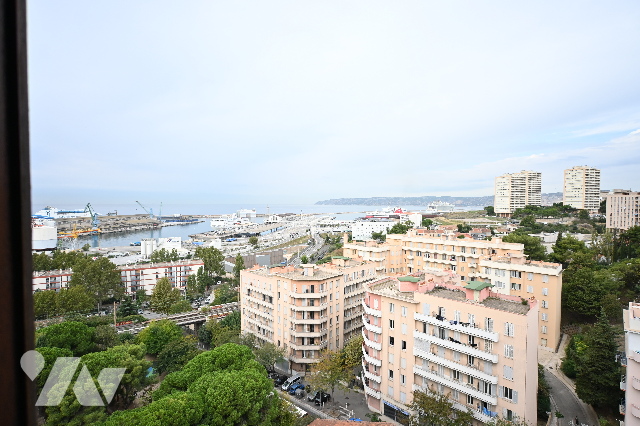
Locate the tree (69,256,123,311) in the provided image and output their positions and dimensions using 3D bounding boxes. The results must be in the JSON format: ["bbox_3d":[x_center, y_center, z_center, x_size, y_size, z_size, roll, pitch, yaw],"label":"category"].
[{"bbox_3d":[-92.664,28.687,132.000,18.800,20.500,18.300,-1,2,-35],"label":"tree"}]

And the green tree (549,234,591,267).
[{"bbox_3d":[86.599,13.363,111.000,12.000,13.000,11.800,1,2,38],"label":"green tree"}]

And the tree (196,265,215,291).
[{"bbox_3d":[-54.780,31.340,153.000,7.300,12.500,7.300,0,2,0],"label":"tree"}]

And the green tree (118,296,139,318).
[{"bbox_3d":[-72.504,35.764,121.214,6.683,8.305,6.683,-1,2,-31],"label":"green tree"}]

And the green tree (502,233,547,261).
[{"bbox_3d":[74.178,12.695,116.000,13.700,13.000,13.200,1,2,33],"label":"green tree"}]

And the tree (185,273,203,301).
[{"bbox_3d":[-58.363,33.925,147.168,7.042,12.710,7.042,-1,2,-22],"label":"tree"}]

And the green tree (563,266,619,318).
[{"bbox_3d":[74.720,22.120,89.000,12.300,14.000,12.300,0,2,0],"label":"green tree"}]

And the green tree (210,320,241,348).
[{"bbox_3d":[-24.560,32.050,84.000,7.400,8.200,7.400,0,2,0],"label":"green tree"}]

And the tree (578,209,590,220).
[{"bbox_3d":[239.850,1.630,290.000,8.800,10.000,8.800,0,2,0],"label":"tree"}]

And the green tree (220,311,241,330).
[{"bbox_3d":[-26.027,31.698,93.000,6.300,7.000,6.300,0,2,-16],"label":"green tree"}]

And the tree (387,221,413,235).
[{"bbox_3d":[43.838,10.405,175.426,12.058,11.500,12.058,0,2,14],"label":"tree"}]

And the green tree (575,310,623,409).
[{"bbox_3d":[47.250,24.280,53.970,6.100,16.000,6.100,2,2,42],"label":"green tree"}]

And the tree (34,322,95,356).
[{"bbox_3d":[-63.035,31.957,79.070,11.884,10.629,11.884,-1,2,-39],"label":"tree"}]

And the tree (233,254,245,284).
[{"bbox_3d":[-38.919,27.814,152.975,5.489,16.000,5.489,0,2,-14],"label":"tree"}]

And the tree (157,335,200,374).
[{"bbox_3d":[-31.415,31.193,71.000,9.200,8.800,9.000,-1,2,-24],"label":"tree"}]

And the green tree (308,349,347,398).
[{"bbox_3d":[1.620,30.690,60.650,7.800,9.900,7.800,0,2,2],"label":"green tree"}]

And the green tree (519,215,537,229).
[{"bbox_3d":[172.810,7.290,266.150,12.600,11.200,12.600,1,2,33],"label":"green tree"}]

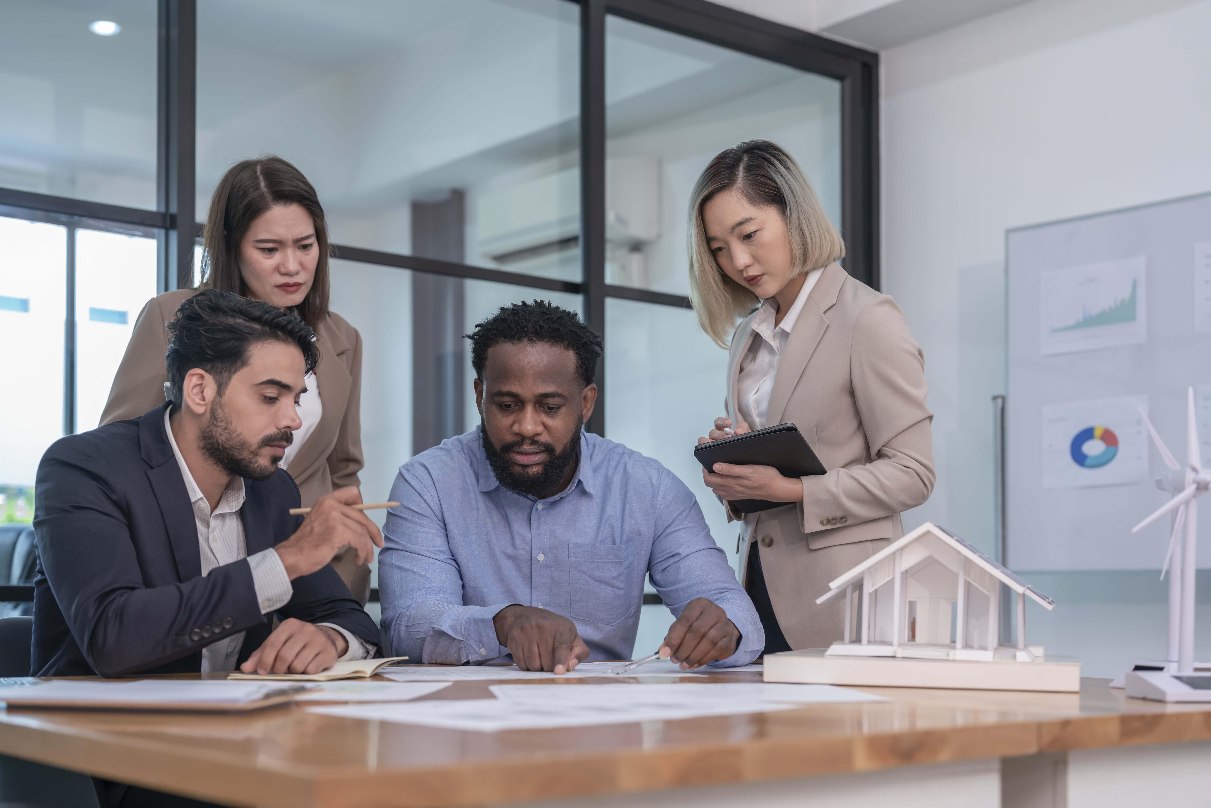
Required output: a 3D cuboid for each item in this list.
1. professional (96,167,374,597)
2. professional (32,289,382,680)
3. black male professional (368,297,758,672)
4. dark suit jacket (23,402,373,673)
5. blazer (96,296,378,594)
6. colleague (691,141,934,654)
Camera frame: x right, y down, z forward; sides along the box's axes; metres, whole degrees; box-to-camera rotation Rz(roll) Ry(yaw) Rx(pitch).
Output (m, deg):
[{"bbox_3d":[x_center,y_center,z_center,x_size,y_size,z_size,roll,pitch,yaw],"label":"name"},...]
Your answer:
[{"bbox_3d":[-0.595,0.395,2.700,0.460,1.570,0.380,2,-5,-30],"label":"professional"},{"bbox_3d":[-0.520,0.460,2.240,0.560,1.240,0.700,4,-6,-43],"label":"professional"},{"bbox_3d":[-0.070,0.480,2.520,0.580,1.270,0.760,0,-4,-2],"label":"black male professional"},{"bbox_3d":[-0.530,0.275,2.250,0.530,0.580,0.540,4,-6,-42],"label":"dark suit jacket"},{"bbox_3d":[-0.590,0.115,2.700,0.450,0.580,0.330,2,-5,-30],"label":"blazer"},{"bbox_3d":[0.325,0.380,2.660,0.390,1.590,0.420,4,-6,-45],"label":"colleague"}]

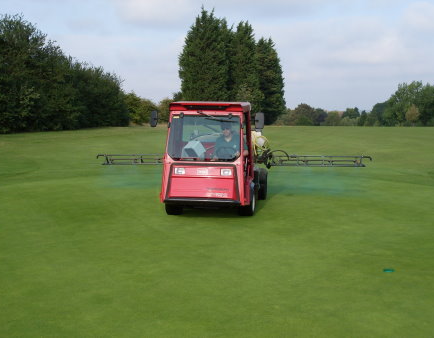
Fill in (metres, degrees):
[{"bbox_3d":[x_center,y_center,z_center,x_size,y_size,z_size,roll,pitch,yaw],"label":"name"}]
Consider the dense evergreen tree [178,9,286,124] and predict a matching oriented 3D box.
[{"bbox_3d":[1.390,-9.149,70.000,9.500,10.500,7.200,0,3,0],"label":"dense evergreen tree"}]

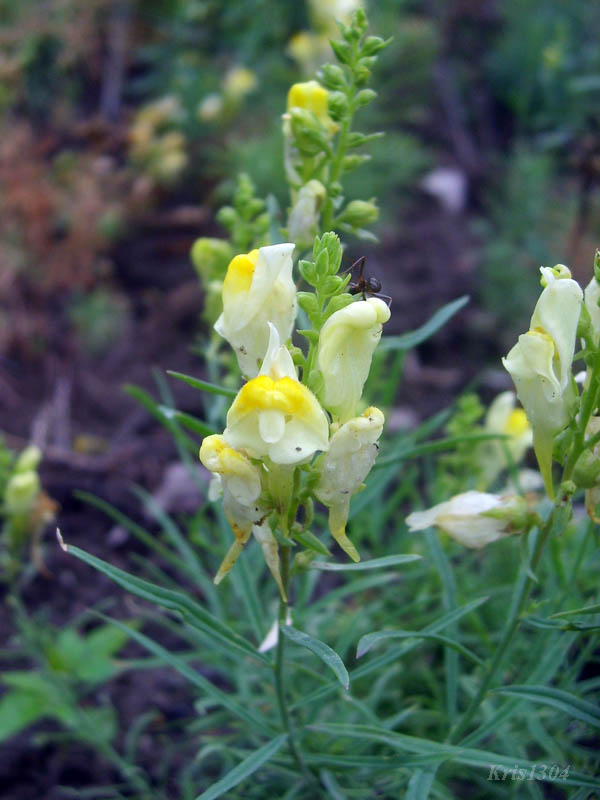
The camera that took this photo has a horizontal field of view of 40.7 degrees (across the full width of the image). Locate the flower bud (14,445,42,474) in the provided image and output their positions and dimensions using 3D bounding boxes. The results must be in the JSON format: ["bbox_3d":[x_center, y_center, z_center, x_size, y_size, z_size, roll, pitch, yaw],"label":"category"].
[{"bbox_3d":[-0.092,0.020,0.275,0.009,0.011,0.009,16,23,0],"label":"flower bud"}]

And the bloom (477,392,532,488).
[{"bbox_3d":[0.062,0.012,0.244,0.015,0.031,0.016,22,27,32],"label":"bloom"}]

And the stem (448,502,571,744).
[{"bbox_3d":[0.040,0.042,0.156,0.004,0.062,0.004,12,25,-6],"label":"stem"}]

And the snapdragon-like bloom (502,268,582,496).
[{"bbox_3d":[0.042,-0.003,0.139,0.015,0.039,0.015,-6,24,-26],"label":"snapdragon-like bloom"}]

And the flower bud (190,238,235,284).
[{"bbox_3d":[-0.022,-0.036,0.208,0.011,0.013,0.011,0,25,0],"label":"flower bud"}]

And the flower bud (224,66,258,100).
[{"bbox_3d":[-0.033,-0.171,0.436,0.017,0.019,0.017,0,25,0],"label":"flower bud"}]

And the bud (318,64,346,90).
[{"bbox_3d":[0.008,-0.077,0.192,0.007,0.007,0.007,-19,22,0],"label":"bud"}]

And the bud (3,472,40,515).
[{"bbox_3d":[-0.093,0.031,0.270,0.012,0.015,0.012,0,25,0],"label":"bud"}]

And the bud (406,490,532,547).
[{"bbox_3d":[0.031,0.022,0.148,0.023,0.010,0.010,0,0,-12],"label":"bud"}]

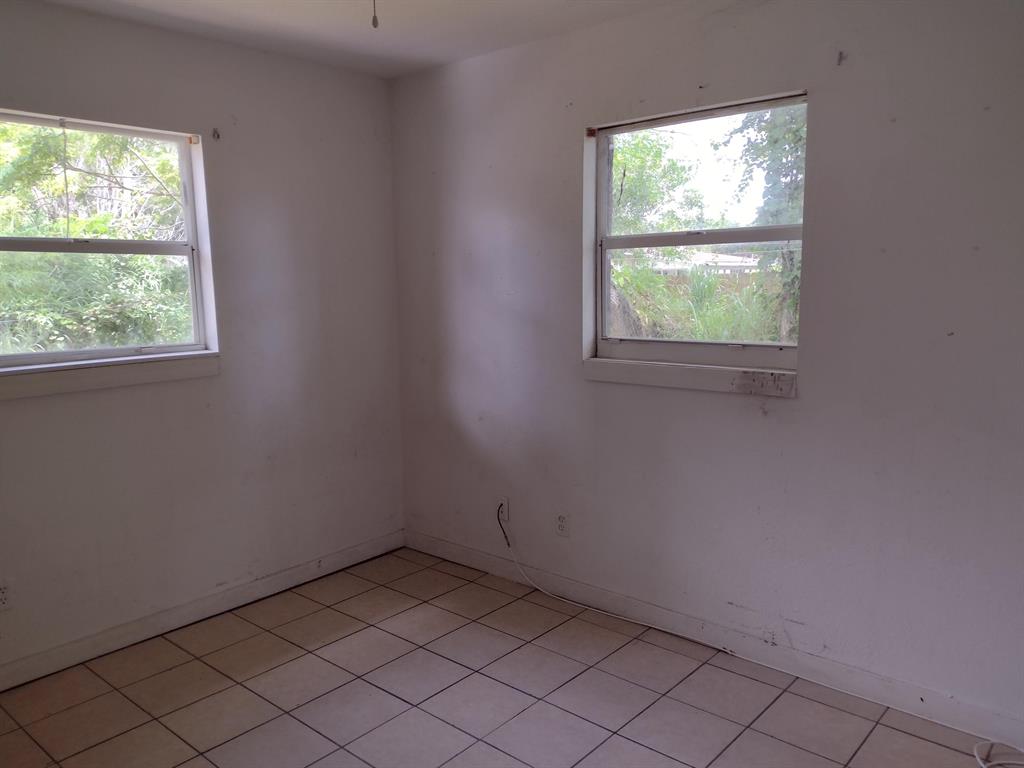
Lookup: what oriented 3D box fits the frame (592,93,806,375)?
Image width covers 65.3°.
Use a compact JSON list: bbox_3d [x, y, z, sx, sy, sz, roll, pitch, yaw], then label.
[{"bbox_3d":[0.726,-0.553,3.119,0.921,0.959,0.080,6,11,41],"label":"frame"}]

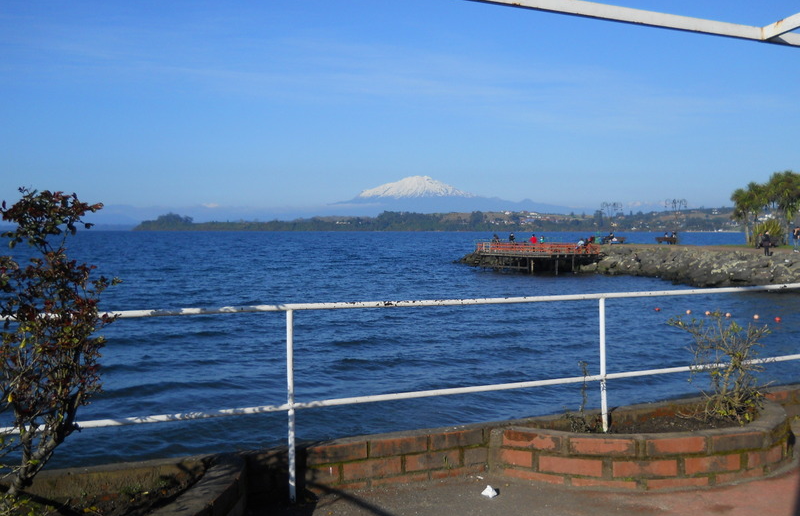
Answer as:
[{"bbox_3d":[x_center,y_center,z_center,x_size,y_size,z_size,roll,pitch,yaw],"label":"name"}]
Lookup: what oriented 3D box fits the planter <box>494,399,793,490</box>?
[{"bbox_3d":[1.414,1.003,4.539,1.882,0.275,0.768,-1,2,-28],"label":"planter"}]

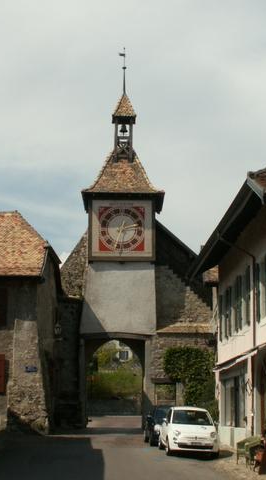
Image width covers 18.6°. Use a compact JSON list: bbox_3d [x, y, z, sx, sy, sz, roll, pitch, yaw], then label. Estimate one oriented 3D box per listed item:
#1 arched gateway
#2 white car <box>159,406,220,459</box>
[{"bbox_3d":[0.320,0.513,47.150,8.292,20.182,5.500,0,-11,0],"label":"arched gateway"},{"bbox_3d":[1.796,6.144,26.290,1.660,1.490,3.550,1,-11,-3],"label":"white car"}]

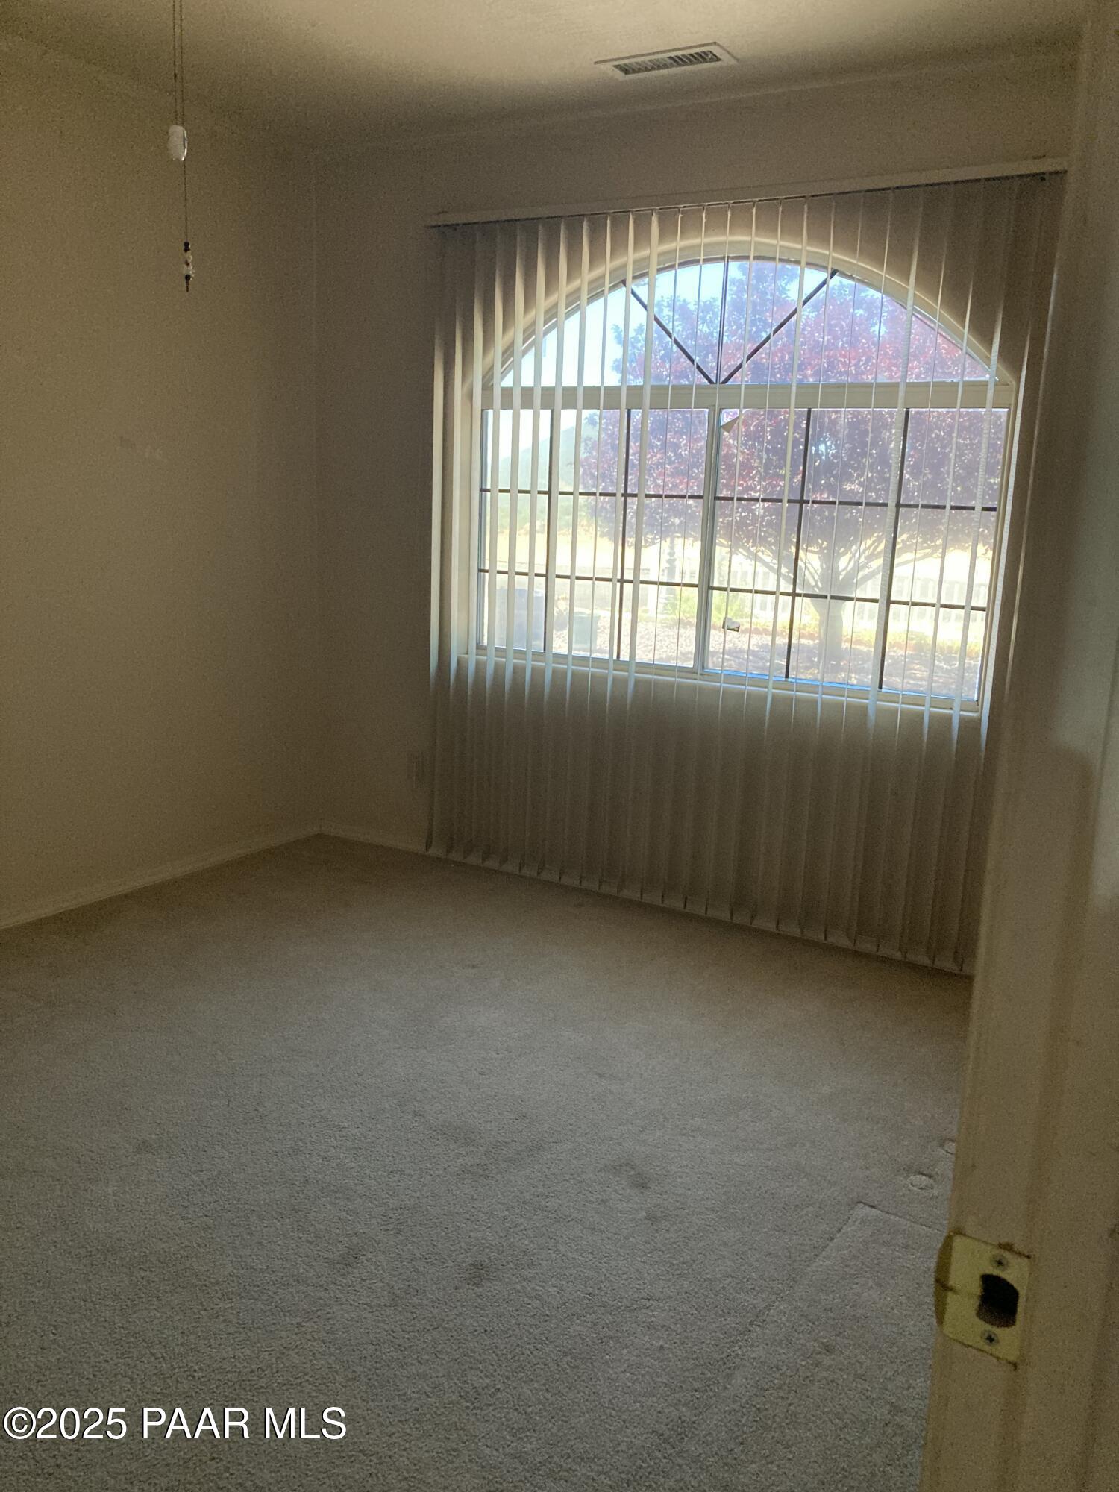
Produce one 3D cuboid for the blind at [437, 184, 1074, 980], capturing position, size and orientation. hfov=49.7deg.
[{"bbox_3d":[0.386,-0.540,3.674,1.941,2.135,0.095,9,14,29],"label":"blind"}]

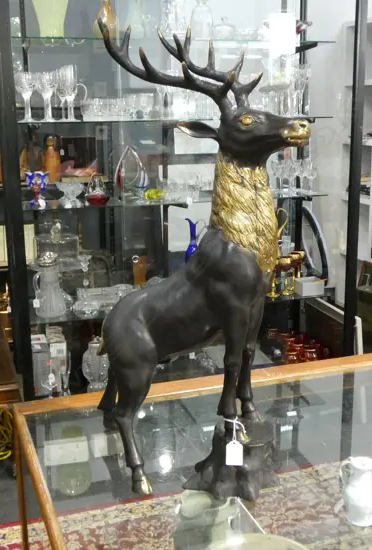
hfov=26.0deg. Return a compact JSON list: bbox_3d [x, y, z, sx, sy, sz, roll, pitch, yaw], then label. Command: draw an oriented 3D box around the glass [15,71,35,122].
[{"bbox_3d":[-0.586,-0.651,2.945,0.072,0.180,0.072,-4,13,-17],"label":"glass"}]

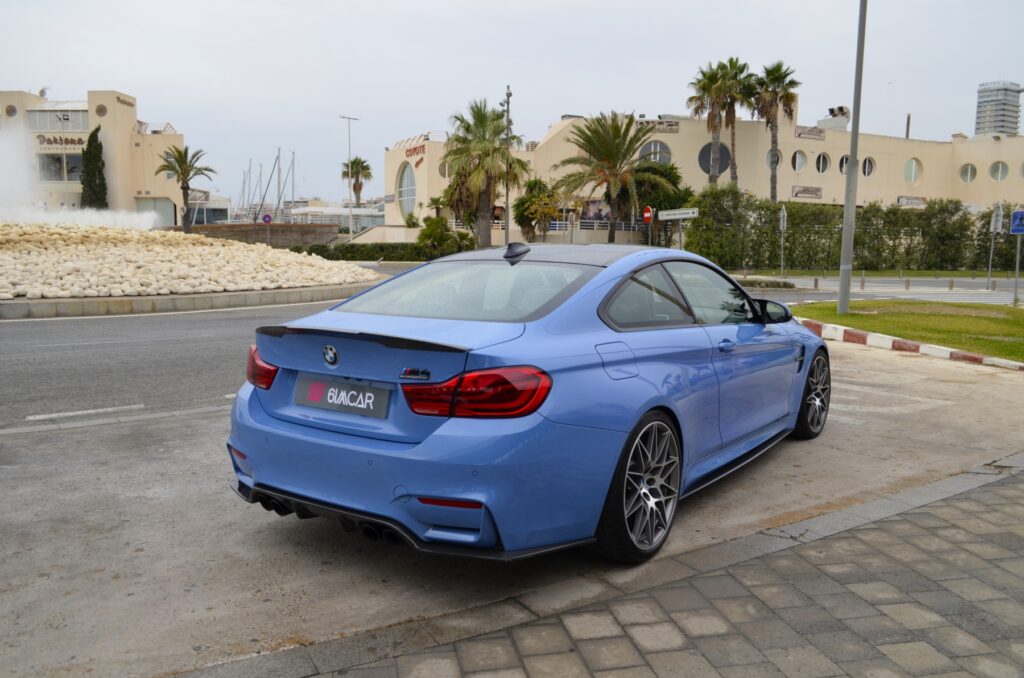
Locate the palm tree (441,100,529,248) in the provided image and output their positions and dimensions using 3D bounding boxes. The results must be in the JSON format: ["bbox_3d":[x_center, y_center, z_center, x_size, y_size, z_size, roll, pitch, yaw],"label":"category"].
[{"bbox_3d":[-1.520,-8.370,41.000,4.710,8.630,4.710,1,6,0],"label":"palm tree"}]

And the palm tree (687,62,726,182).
[{"bbox_3d":[13.590,-12.110,53.000,2.900,13.570,2.900,1,6,0],"label":"palm tree"}]

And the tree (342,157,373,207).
[{"bbox_3d":[-16.530,-14.680,82.000,3.320,9.500,3.320,1,6,0],"label":"tree"}]

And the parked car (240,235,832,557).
[{"bbox_3d":[0.603,0.101,4.785,1.920,1.383,4.670,5,8,35],"label":"parked car"}]

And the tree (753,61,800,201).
[{"bbox_3d":[18.500,-12.400,54.000,3.380,13.960,3.380,1,6,0],"label":"tree"}]

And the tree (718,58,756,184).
[{"bbox_3d":[16.110,-12.700,55.000,2.870,14.360,2.870,1,6,0],"label":"tree"}]

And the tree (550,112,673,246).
[{"bbox_3d":[5.580,-8.430,43.000,6.730,8.340,6.730,1,6,0],"label":"tree"}]

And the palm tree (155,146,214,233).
[{"bbox_3d":[-23.080,-9.840,54.000,4.230,7.300,4.230,1,6,0],"label":"palm tree"}]

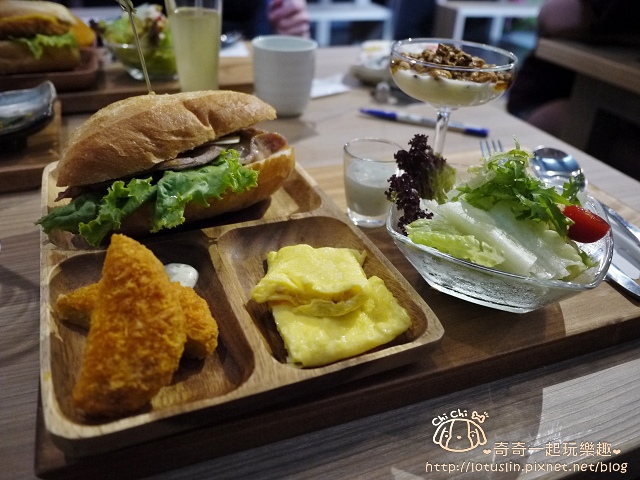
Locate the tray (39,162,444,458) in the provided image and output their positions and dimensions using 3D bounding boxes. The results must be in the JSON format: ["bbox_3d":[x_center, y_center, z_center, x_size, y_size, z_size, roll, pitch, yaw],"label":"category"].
[{"bbox_3d":[-0.069,0.001,0.323,0.185,0.017,0.263,-10,35,-22],"label":"tray"}]

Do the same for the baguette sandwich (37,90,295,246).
[{"bbox_3d":[-0.095,-0.059,0.349,0.172,0.072,0.078,-18,39,-31],"label":"baguette sandwich"}]

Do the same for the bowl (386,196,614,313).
[{"bbox_3d":[0.106,0.001,0.318,0.127,0.044,0.127,16,34,18],"label":"bowl"}]

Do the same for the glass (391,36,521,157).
[{"bbox_3d":[0.091,-0.089,0.400,0.094,0.106,0.094,4,33,0],"label":"glass"}]

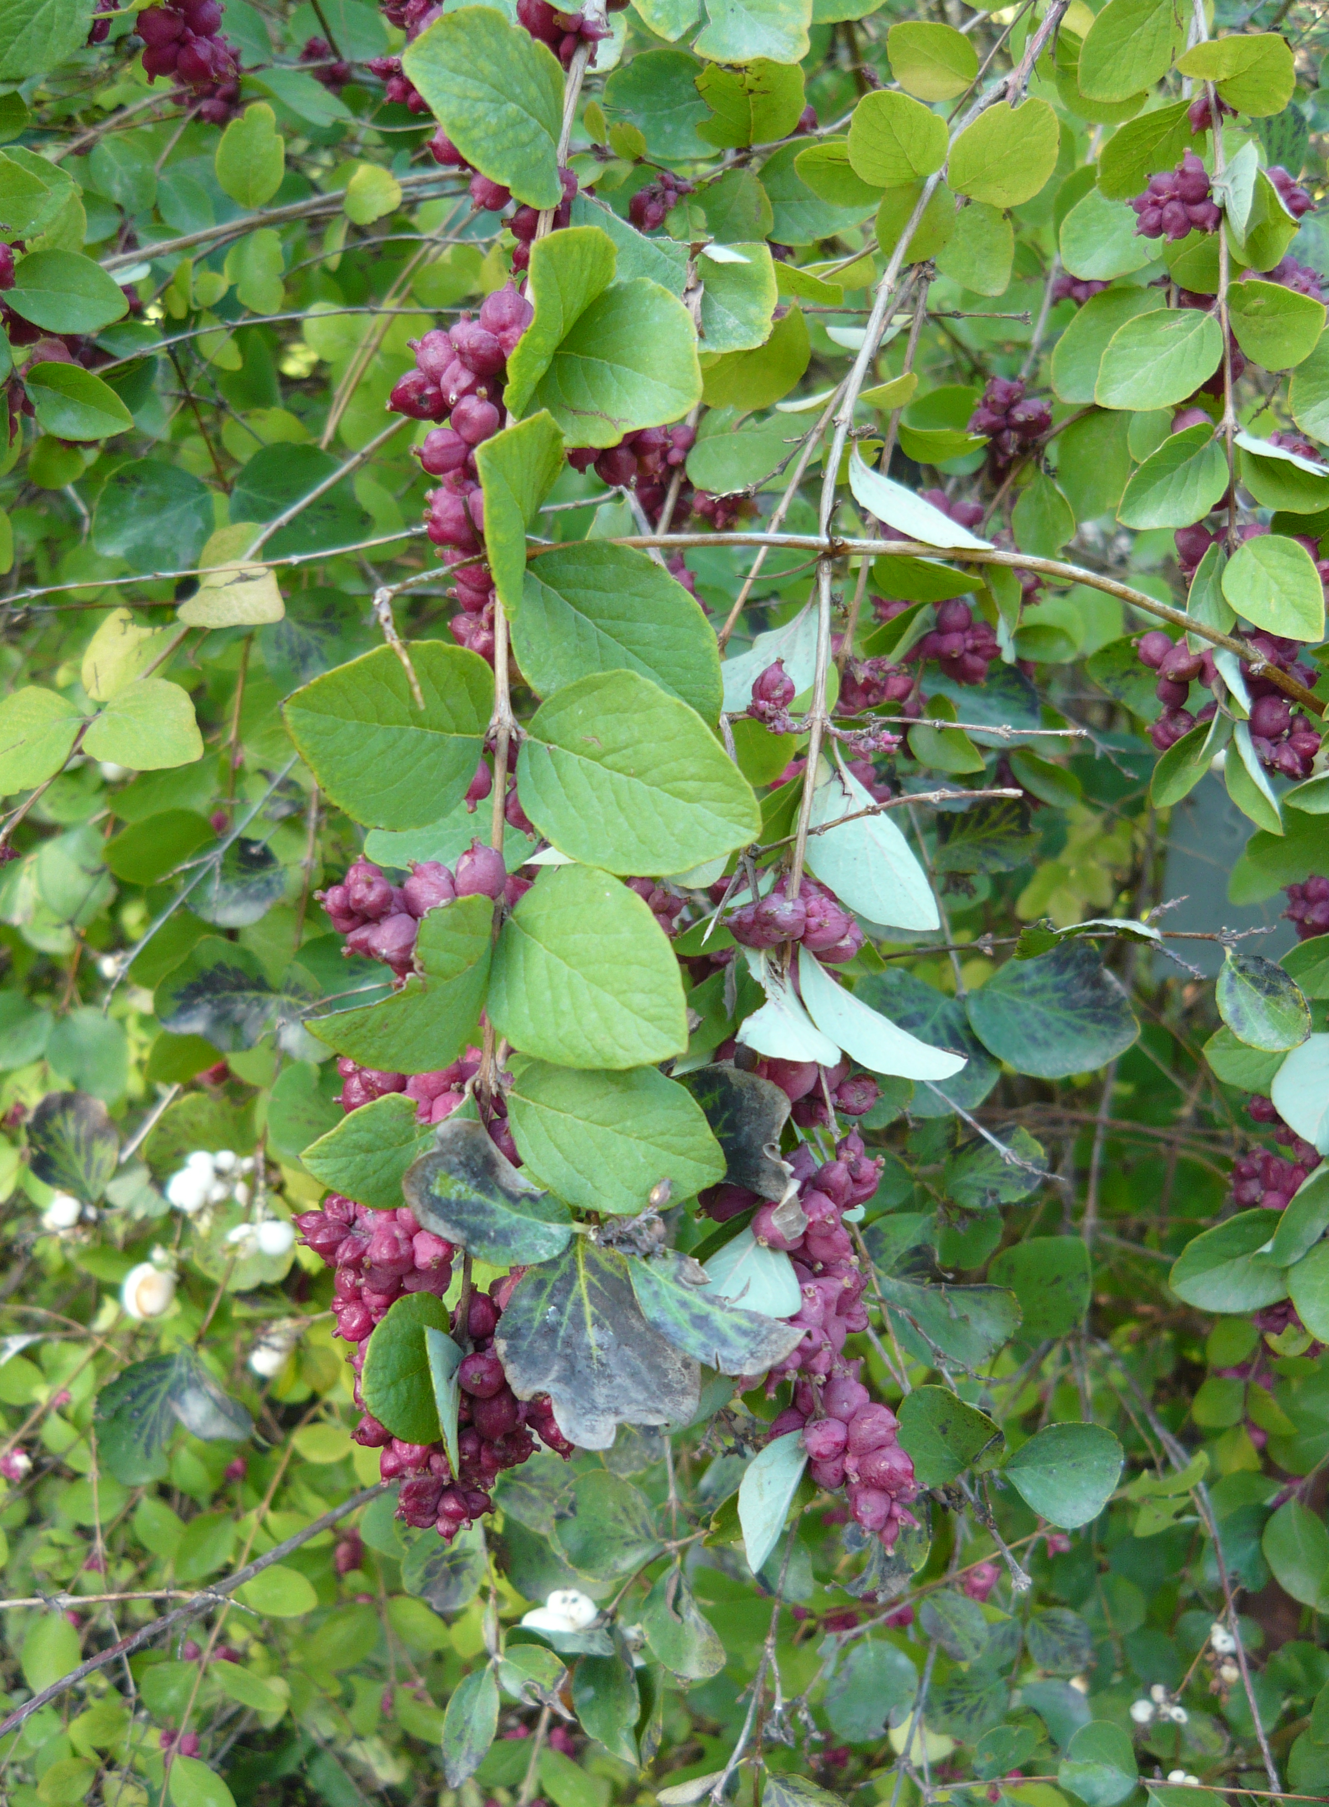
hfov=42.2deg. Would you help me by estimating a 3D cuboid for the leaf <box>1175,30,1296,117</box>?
[{"bbox_3d":[0.180,-0.255,0.530,0.032,0.030,0.015,-33,-12,-8],"label":"leaf"}]

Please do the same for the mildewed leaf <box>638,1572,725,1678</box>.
[{"bbox_3d":[0.005,0.206,0.493,0.024,0.030,0.007,-9,-16,-15],"label":"mildewed leaf"}]

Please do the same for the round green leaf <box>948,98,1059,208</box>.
[{"bbox_3d":[0.079,-0.172,0.395,0.033,0.024,0.007,-36,-17,-12],"label":"round green leaf"}]

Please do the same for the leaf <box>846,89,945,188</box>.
[{"bbox_3d":[0.071,-0.230,0.520,0.030,0.030,0.008,19,-6,8],"label":"leaf"}]

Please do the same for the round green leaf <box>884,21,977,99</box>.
[{"bbox_3d":[0.062,-0.201,0.410,0.025,0.006,0.024,38,71,15],"label":"round green leaf"}]

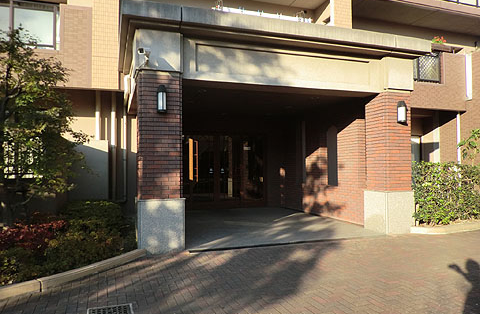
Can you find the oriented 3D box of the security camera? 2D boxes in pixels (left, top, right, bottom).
[{"bbox_3d":[-1.499,-1.629,5.619,0.095,0.090,0.200,-1,12,17],"label":"security camera"}]

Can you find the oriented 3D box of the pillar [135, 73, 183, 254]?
[{"bbox_3d":[-1.368,0.083,6.158,0.740,2.941,0.700,0,-1,-19],"label":"pillar"}]

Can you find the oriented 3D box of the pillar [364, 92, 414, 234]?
[{"bbox_3d":[3.197,0.103,7.761,0.720,2.958,0.700,0,-1,-19],"label":"pillar"}]

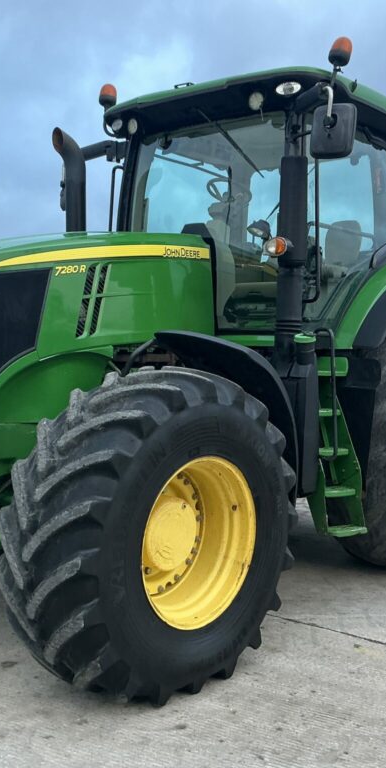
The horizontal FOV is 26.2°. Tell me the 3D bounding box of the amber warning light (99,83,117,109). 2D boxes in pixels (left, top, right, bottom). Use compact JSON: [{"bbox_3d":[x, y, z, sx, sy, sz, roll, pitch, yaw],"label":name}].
[{"bbox_3d":[-0.649,-2.217,6.364,0.135,0.195,0.135,1,3,0],"label":"amber warning light"}]

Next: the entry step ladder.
[{"bbox_3d":[0.863,0.376,5.301,0.430,1.190,0.490,4,4,41],"label":"entry step ladder"}]

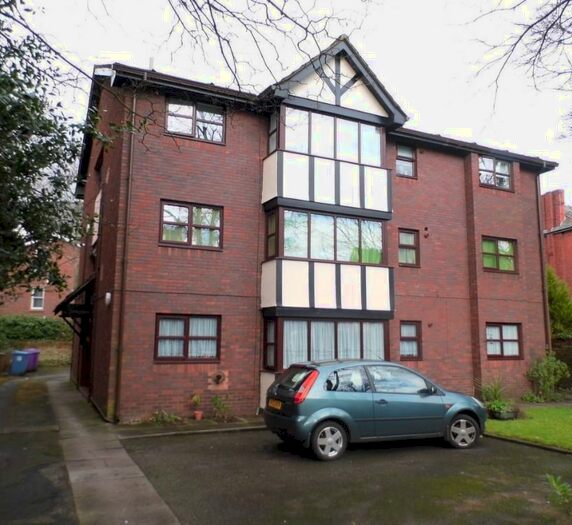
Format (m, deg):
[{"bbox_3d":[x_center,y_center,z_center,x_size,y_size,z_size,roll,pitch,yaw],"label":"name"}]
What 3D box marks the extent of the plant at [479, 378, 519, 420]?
[{"bbox_3d":[4.933,3.126,11.734,0.820,0.940,0.750,4,-9,-26],"label":"plant"}]

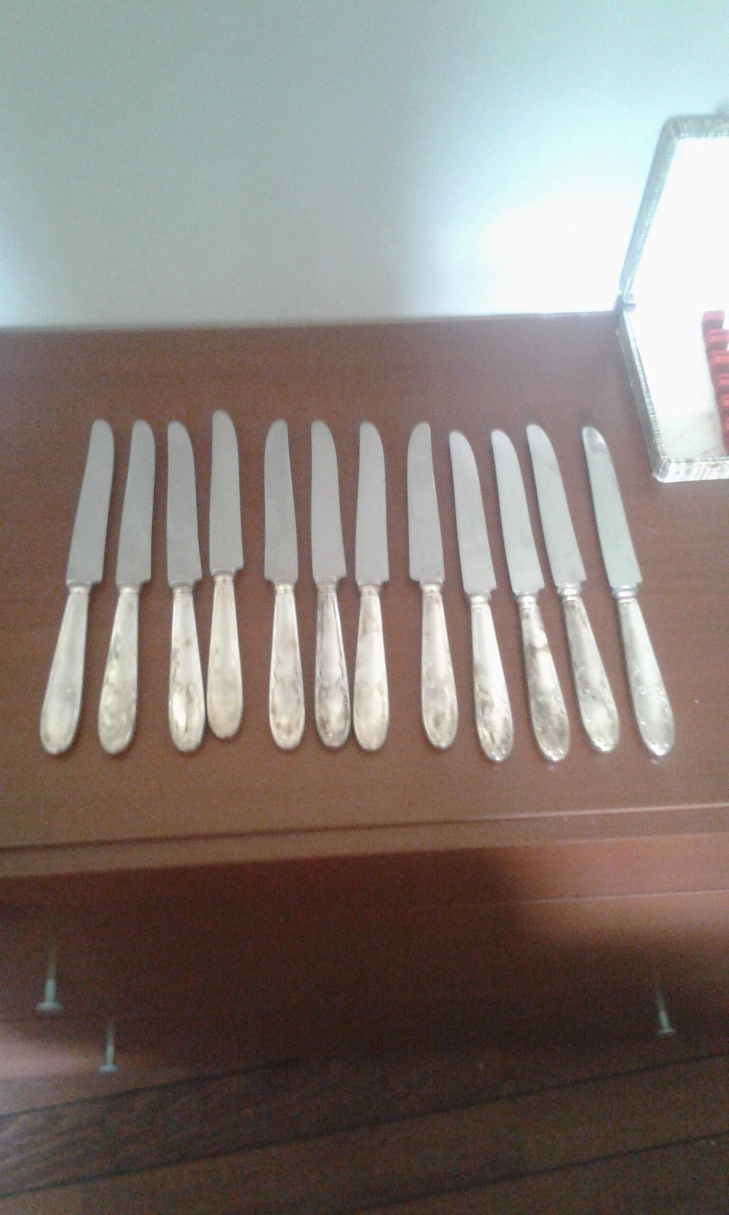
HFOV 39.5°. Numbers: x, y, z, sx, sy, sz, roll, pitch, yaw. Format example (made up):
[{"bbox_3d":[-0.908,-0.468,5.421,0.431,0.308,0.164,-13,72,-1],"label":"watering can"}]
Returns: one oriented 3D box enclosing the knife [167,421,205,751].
[{"bbox_3d":[-0.111,-0.023,0.623,0.021,0.013,0.243,-4,59,-5],"label":"knife"}]

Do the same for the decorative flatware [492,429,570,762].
[{"bbox_3d":[0.101,-0.018,0.628,0.021,0.013,0.243,-2,58,-3],"label":"decorative flatware"}]

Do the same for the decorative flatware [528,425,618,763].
[{"bbox_3d":[0.127,-0.022,0.632,0.021,0.013,0.243,-3,59,-4],"label":"decorative flatware"}]

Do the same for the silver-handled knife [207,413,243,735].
[{"bbox_3d":[-0.086,-0.031,0.629,0.021,0.013,0.243,-2,59,-4],"label":"silver-handled knife"}]

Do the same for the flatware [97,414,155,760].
[{"bbox_3d":[-0.142,-0.023,0.622,0.021,0.013,0.243,0,58,-2],"label":"flatware"}]

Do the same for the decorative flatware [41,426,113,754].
[{"bbox_3d":[-0.171,-0.023,0.621,0.021,0.013,0.243,1,58,-2],"label":"decorative flatware"}]

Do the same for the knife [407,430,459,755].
[{"bbox_3d":[0.039,-0.024,0.630,0.021,0.013,0.243,-1,58,-3],"label":"knife"}]

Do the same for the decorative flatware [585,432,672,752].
[{"bbox_3d":[0.162,-0.020,0.632,0.021,0.013,0.243,-1,58,-3],"label":"decorative flatware"}]

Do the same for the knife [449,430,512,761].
[{"bbox_3d":[0.071,-0.017,0.627,0.021,0.013,0.243,-1,58,-3],"label":"knife"}]

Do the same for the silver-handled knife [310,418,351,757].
[{"bbox_3d":[-0.022,-0.025,0.628,0.021,0.013,0.243,-1,58,-3],"label":"silver-handled knife"}]

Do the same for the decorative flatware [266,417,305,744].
[{"bbox_3d":[-0.051,-0.025,0.627,0.021,0.013,0.243,-3,59,-4],"label":"decorative flatware"}]

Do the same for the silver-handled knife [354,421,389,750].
[{"bbox_3d":[0.005,-0.024,0.628,0.021,0.013,0.243,1,58,-1],"label":"silver-handled knife"}]

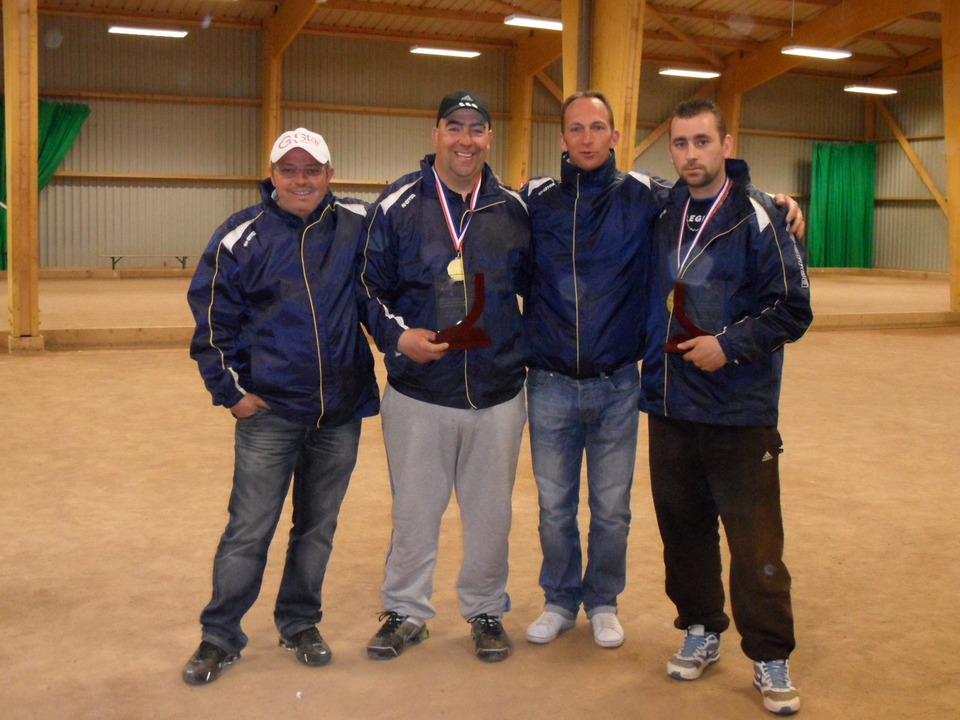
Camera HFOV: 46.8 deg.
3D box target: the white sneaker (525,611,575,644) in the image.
[{"bbox_3d":[0.248,0.859,3.719,0.105,0.105,0.285,4,8,25],"label":"white sneaker"}]

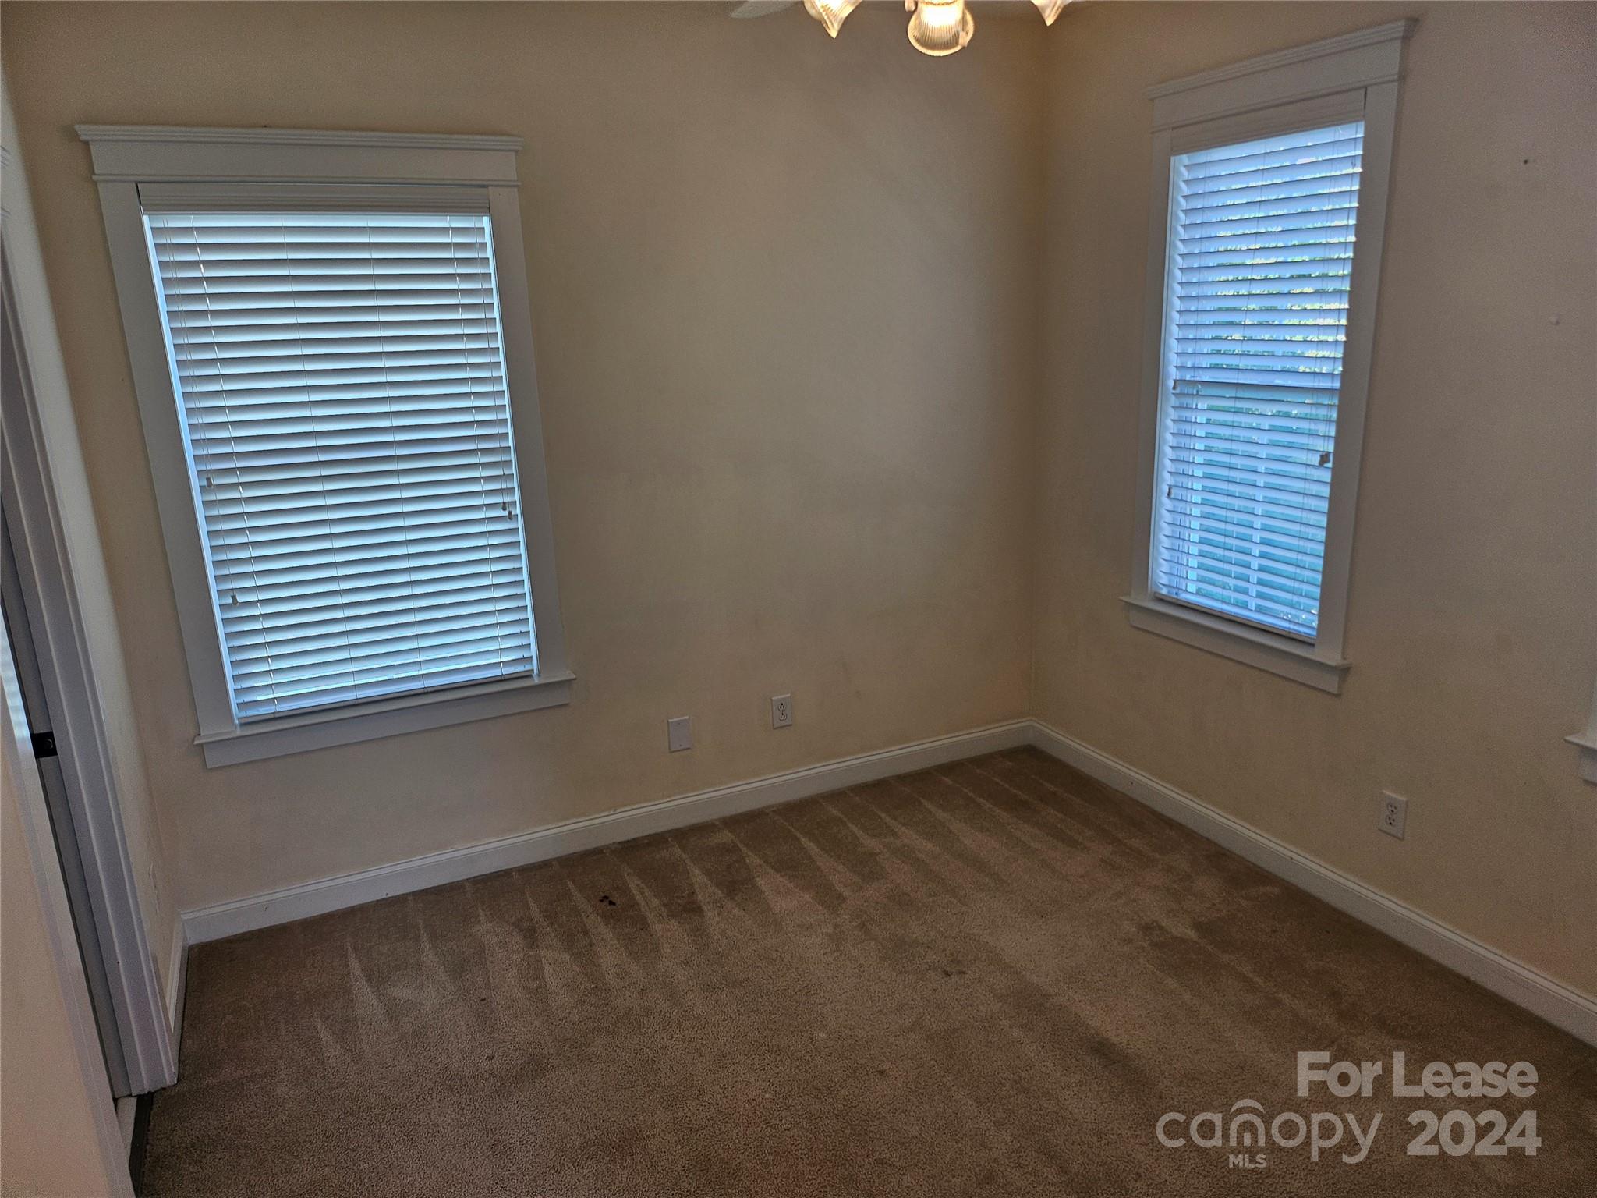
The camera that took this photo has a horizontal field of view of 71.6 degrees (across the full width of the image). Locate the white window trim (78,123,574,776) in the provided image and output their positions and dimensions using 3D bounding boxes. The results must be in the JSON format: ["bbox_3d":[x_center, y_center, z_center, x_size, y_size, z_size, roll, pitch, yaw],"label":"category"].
[{"bbox_3d":[-1.296,-0.428,3.287,1.120,1.765,0.090,-9,16,-24],"label":"white window trim"}]

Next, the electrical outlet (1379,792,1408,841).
[{"bbox_3d":[1.680,0.612,3.135,0.010,0.123,0.079,-9,16,-24],"label":"electrical outlet"}]

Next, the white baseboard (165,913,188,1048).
[{"bbox_3d":[-1.735,1.071,3.096,0.017,0.113,0.610,-9,16,-24],"label":"white baseboard"}]

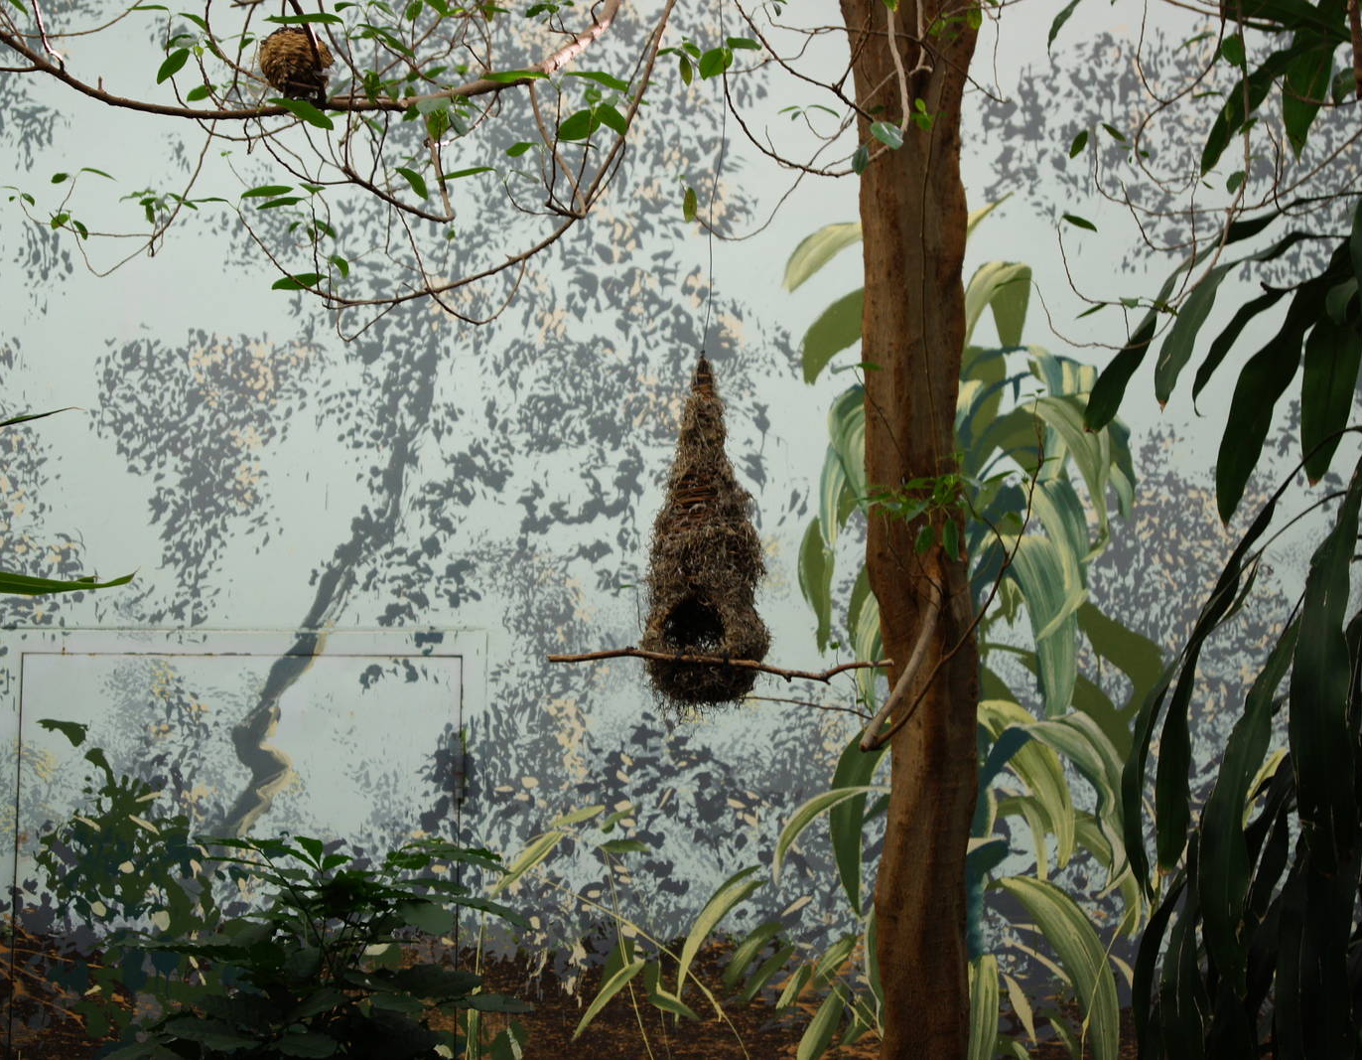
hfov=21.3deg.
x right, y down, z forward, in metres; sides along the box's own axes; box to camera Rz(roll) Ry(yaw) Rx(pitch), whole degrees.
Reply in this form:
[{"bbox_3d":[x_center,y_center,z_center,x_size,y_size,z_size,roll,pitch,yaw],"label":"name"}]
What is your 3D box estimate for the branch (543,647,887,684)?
[{"bbox_3d":[0.060,0.211,5.650,0.541,0.054,0.070,1,-7,0],"label":"branch"}]

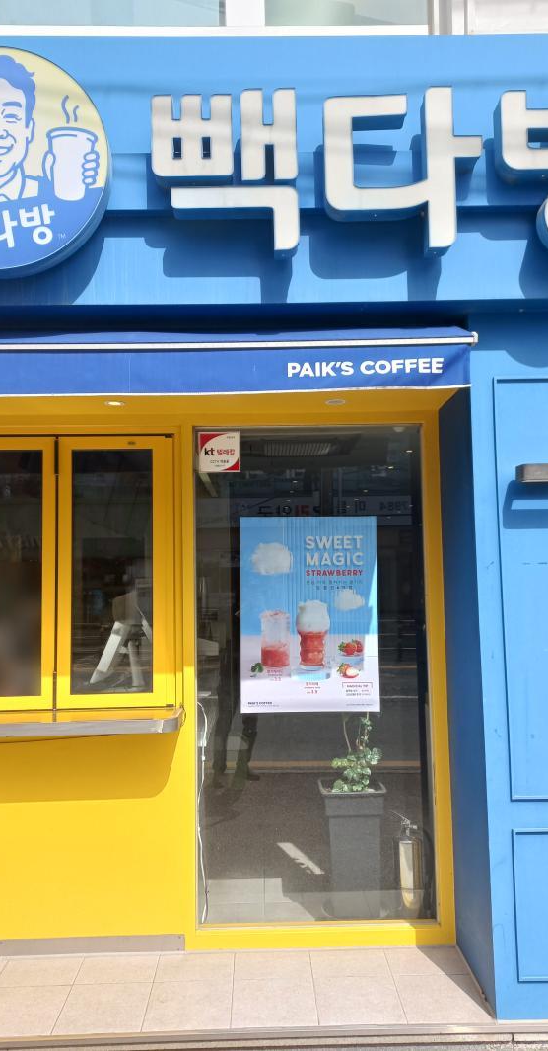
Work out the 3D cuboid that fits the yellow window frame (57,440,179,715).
[{"bbox_3d":[-0.669,0.190,3.237,0.497,1.155,0.060,-1,-4,-1],"label":"yellow window frame"}]

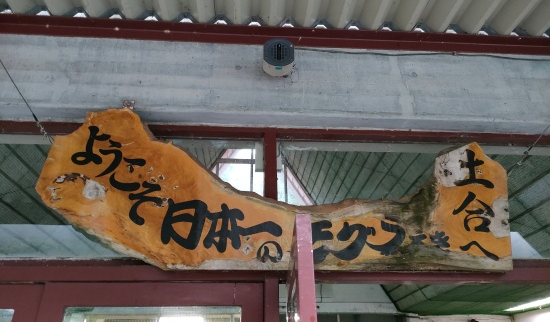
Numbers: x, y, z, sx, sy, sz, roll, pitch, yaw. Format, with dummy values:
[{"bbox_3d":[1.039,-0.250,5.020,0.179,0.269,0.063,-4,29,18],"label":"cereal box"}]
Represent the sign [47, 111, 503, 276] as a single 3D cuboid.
[{"bbox_3d":[0.031,0.137,1.973,2.134,0.710,0.085,1,-9,-4],"label":"sign"}]

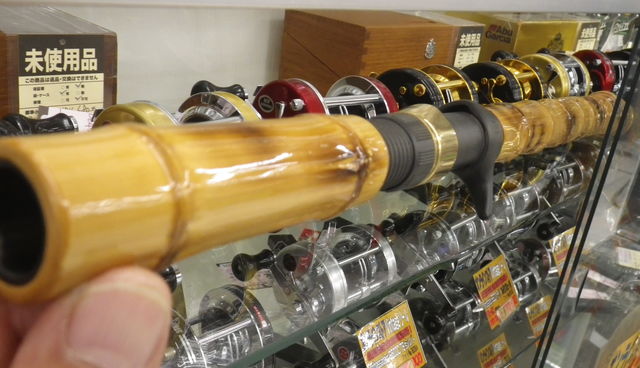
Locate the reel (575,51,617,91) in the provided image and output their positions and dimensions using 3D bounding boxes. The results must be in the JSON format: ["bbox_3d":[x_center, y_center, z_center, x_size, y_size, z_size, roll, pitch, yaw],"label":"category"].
[{"bbox_3d":[0.260,-0.097,0.596,0.058,0.058,0.080,26,28,37],"label":"reel"}]

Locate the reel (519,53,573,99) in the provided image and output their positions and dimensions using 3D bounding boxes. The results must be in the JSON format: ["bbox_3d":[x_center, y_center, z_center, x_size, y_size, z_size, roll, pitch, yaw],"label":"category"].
[{"bbox_3d":[0.184,-0.075,0.505,0.058,0.058,0.077,26,28,37],"label":"reel"}]

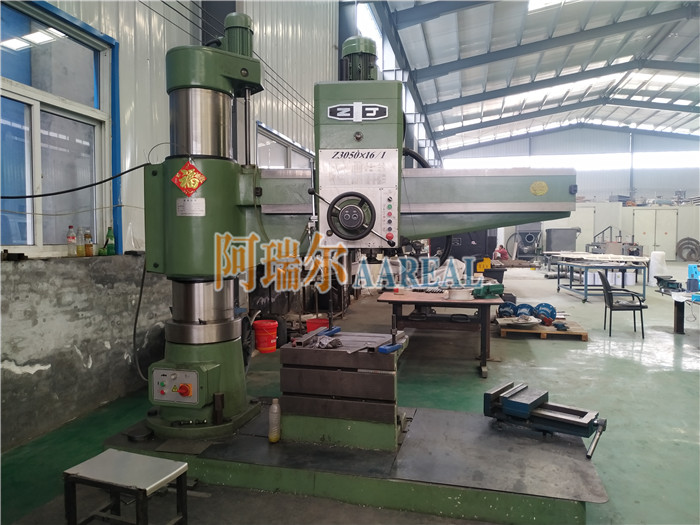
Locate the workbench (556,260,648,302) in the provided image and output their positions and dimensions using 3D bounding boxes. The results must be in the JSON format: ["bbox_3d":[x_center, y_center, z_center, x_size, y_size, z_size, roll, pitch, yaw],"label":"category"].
[{"bbox_3d":[5.294,0.403,10.351,1.260,0.710,1.500,0,3,0],"label":"workbench"}]

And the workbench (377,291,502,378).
[{"bbox_3d":[0.893,0.683,4.868,1.140,0.700,0.760,1,3,10],"label":"workbench"}]

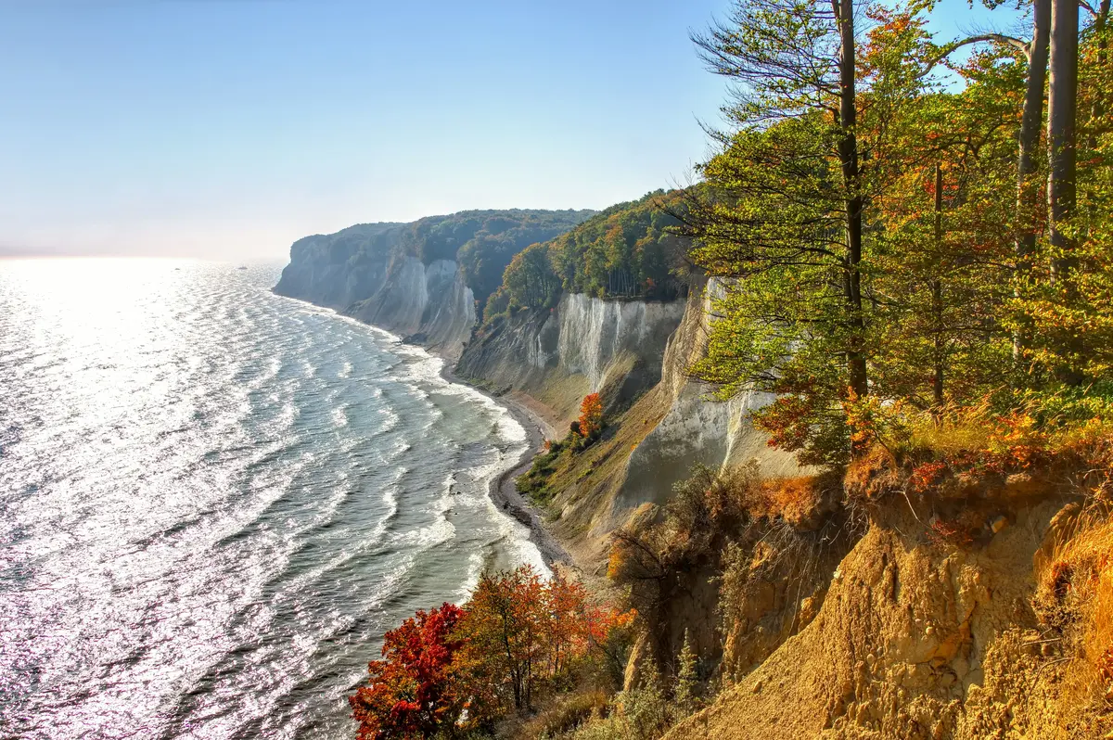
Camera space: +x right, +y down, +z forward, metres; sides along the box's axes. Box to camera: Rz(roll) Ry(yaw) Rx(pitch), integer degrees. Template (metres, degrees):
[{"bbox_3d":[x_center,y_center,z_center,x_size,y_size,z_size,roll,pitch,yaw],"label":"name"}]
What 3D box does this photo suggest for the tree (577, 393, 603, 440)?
[{"bbox_3d":[8.321,11.855,205.000,6.100,11.800,6.000,0,8,0],"label":"tree"}]

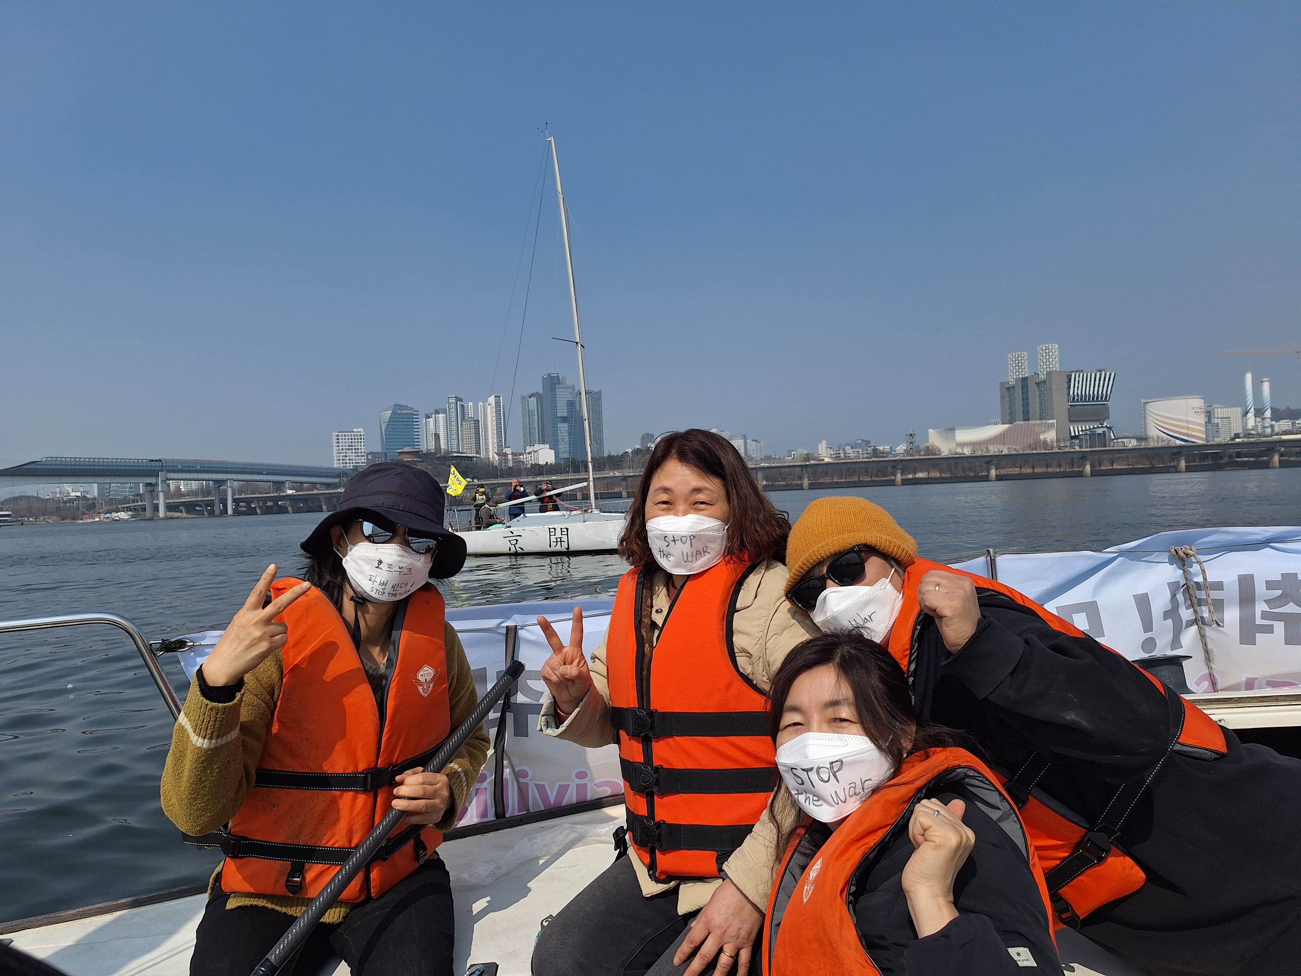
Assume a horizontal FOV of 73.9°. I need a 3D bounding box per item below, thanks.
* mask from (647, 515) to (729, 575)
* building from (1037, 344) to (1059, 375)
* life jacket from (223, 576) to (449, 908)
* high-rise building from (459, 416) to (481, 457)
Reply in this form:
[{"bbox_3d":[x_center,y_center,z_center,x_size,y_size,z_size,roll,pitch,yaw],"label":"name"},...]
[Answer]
[{"bbox_3d":[0.055,0.086,1.310,0.135,0.100,0.080,2,3,6],"label":"mask"},{"bbox_3d":[216.349,-68.248,470.000,12.000,20.000,12.000,-3,0,24],"label":"building"},{"bbox_3d":[-0.555,0.428,1.520,0.390,0.540,0.270,6,-2,-33],"label":"life jacket"},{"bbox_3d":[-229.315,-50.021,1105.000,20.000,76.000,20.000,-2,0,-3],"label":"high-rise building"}]

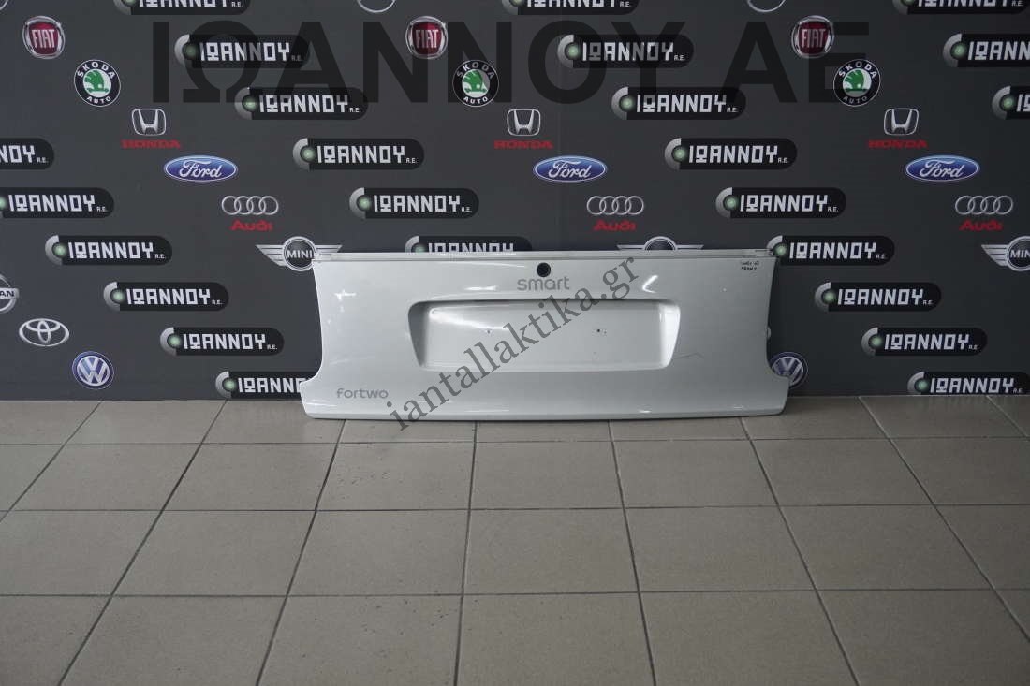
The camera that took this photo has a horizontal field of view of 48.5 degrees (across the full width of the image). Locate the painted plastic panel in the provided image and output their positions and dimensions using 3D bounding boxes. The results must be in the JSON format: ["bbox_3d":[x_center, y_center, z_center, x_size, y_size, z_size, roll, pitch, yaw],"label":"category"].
[{"bbox_3d":[0.071,-0.021,2.794,1.204,0.403,0.105,0,9,0],"label":"painted plastic panel"}]

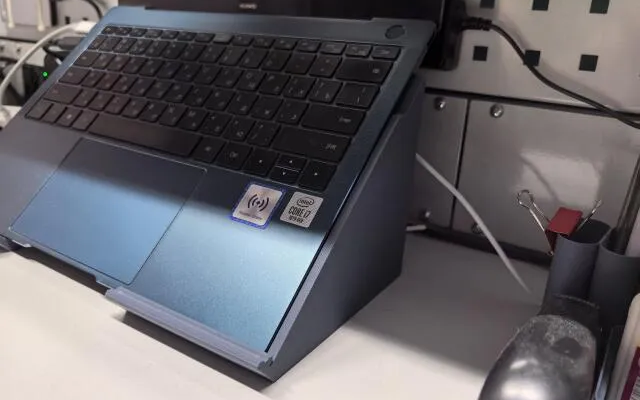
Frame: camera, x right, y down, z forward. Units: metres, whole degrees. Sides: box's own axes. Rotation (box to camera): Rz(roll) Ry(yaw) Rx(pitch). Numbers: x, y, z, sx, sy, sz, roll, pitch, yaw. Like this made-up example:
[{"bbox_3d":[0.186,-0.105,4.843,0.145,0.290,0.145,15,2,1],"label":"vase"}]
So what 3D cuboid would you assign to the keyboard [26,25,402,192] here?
[{"bbox_3d":[-0.086,-0.073,0.329,0.266,0.005,0.102,15,64,29],"label":"keyboard"}]

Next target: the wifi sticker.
[{"bbox_3d":[-0.031,0.003,0.254,0.023,0.001,0.023,15,64,29],"label":"wifi sticker"}]

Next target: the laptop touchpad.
[{"bbox_3d":[-0.128,0.001,0.295,0.115,0.002,0.074,15,64,29],"label":"laptop touchpad"}]

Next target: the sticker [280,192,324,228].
[{"bbox_3d":[-0.009,0.005,0.244,0.016,0.001,0.017,15,64,29],"label":"sticker"}]

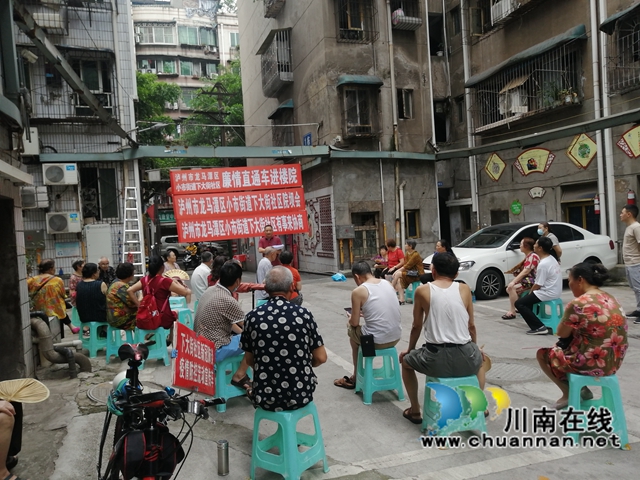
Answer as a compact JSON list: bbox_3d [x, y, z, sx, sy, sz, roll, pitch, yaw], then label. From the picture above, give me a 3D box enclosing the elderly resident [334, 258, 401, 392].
[{"bbox_3d":[0.467,0.815,4.560,0.500,1.255,0.720,-4,1,-30],"label":"elderly resident"}]

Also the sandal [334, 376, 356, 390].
[{"bbox_3d":[0.275,1.406,4.739,0.270,0.090,0.105,-3,1,37],"label":"sandal"}]

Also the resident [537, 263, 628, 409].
[{"bbox_3d":[1.974,0.782,3.632,0.540,1.270,0.680,-5,2,-26],"label":"resident"}]

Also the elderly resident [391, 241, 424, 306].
[{"bbox_3d":[1.784,0.635,9.409,0.660,1.210,0.460,-3,2,10],"label":"elderly resident"}]

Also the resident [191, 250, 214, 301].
[{"bbox_3d":[-1.954,0.881,8.506,0.500,1.310,0.720,-3,1,33],"label":"resident"}]

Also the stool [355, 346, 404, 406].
[{"bbox_3d":[0.534,1.209,4.408,0.340,0.465,0.340,-3,1,-12],"label":"stool"}]

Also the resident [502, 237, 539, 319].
[{"bbox_3d":[3.309,0.588,7.814,0.720,1.280,0.470,-3,1,25],"label":"resident"}]

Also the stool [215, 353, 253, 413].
[{"bbox_3d":[-0.826,1.265,4.380,0.345,0.447,0.340,-4,1,-36],"label":"stool"}]

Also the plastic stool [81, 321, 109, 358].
[{"bbox_3d":[-3.149,1.385,6.790,0.340,0.447,0.345,-3,1,32],"label":"plastic stool"}]

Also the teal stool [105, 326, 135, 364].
[{"bbox_3d":[-2.677,1.385,6.523,0.350,0.472,0.350,-4,2,-8],"label":"teal stool"}]

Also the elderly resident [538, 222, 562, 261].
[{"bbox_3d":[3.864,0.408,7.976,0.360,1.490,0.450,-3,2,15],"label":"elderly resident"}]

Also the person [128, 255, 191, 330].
[{"bbox_3d":[-1.952,0.874,6.099,0.680,1.340,0.720,-3,1,22],"label":"person"}]

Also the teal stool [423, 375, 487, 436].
[{"bbox_3d":[1.002,1.244,3.655,0.350,0.472,0.350,-4,2,-10],"label":"teal stool"}]

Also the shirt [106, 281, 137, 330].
[{"bbox_3d":[-2.596,0.809,6.288,0.460,0.620,0.340,-3,1,27],"label":"shirt"}]

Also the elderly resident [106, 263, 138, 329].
[{"bbox_3d":[-2.526,0.935,6.415,0.500,1.280,0.700,-3,1,27],"label":"elderly resident"}]

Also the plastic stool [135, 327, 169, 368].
[{"bbox_3d":[-2.112,1.333,5.997,0.340,0.465,0.340,-4,1,-33],"label":"plastic stool"}]

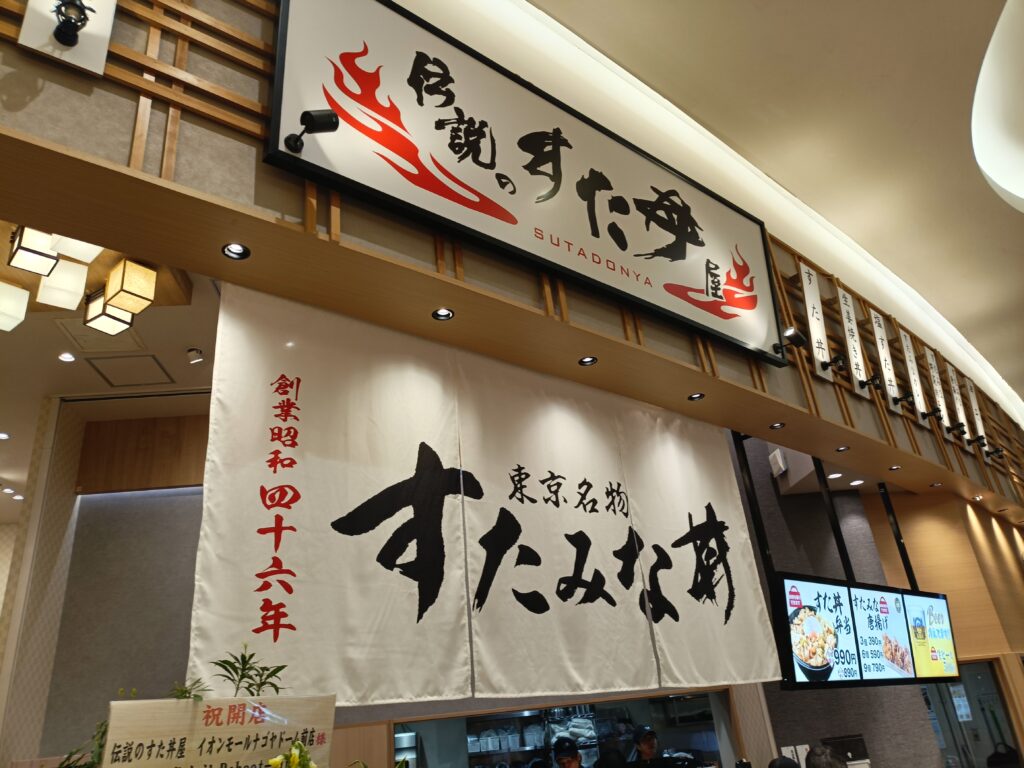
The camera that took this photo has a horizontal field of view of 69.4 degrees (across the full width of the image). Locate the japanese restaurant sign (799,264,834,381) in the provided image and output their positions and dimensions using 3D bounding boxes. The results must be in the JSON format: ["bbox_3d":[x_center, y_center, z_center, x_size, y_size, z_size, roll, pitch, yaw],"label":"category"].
[{"bbox_3d":[2.067,-0.421,5.041,0.229,0.835,0.030,17,-26,-40],"label":"japanese restaurant sign"}]

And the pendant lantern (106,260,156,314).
[{"bbox_3d":[-2.063,-0.522,4.013,0.174,0.194,0.174,-23,-30,32],"label":"pendant lantern"}]

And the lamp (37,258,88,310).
[{"bbox_3d":[-2.323,-0.514,3.824,0.179,0.172,0.179,14,-31,-36],"label":"lamp"}]

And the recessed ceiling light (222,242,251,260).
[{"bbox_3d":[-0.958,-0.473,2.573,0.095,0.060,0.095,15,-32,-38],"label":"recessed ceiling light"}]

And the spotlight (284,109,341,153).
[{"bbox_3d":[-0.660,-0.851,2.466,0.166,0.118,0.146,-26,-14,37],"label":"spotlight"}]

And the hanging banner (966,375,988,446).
[{"bbox_3d":[4.636,0.378,7.363,0.229,0.835,0.030,17,-26,-41],"label":"hanging banner"}]

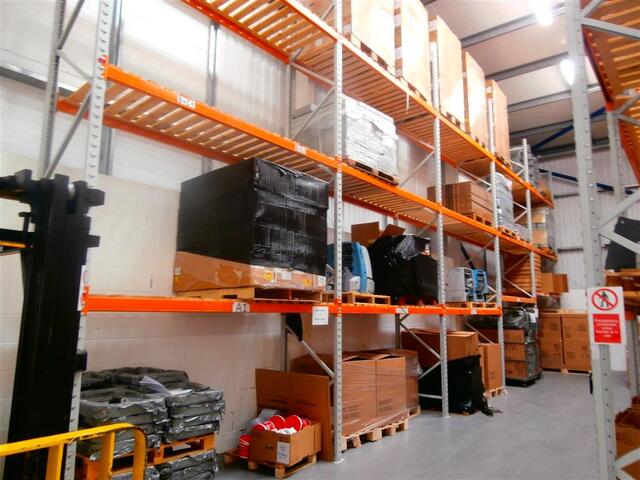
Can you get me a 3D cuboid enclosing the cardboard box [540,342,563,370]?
[{"bbox_3d":[6.639,3.221,12.604,0.571,0.739,0.552,-7,-12,39],"label":"cardboard box"}]

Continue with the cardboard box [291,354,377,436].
[{"bbox_3d":[0.182,1.982,5.781,0.800,0.840,0.790,-6,-11,39],"label":"cardboard box"}]

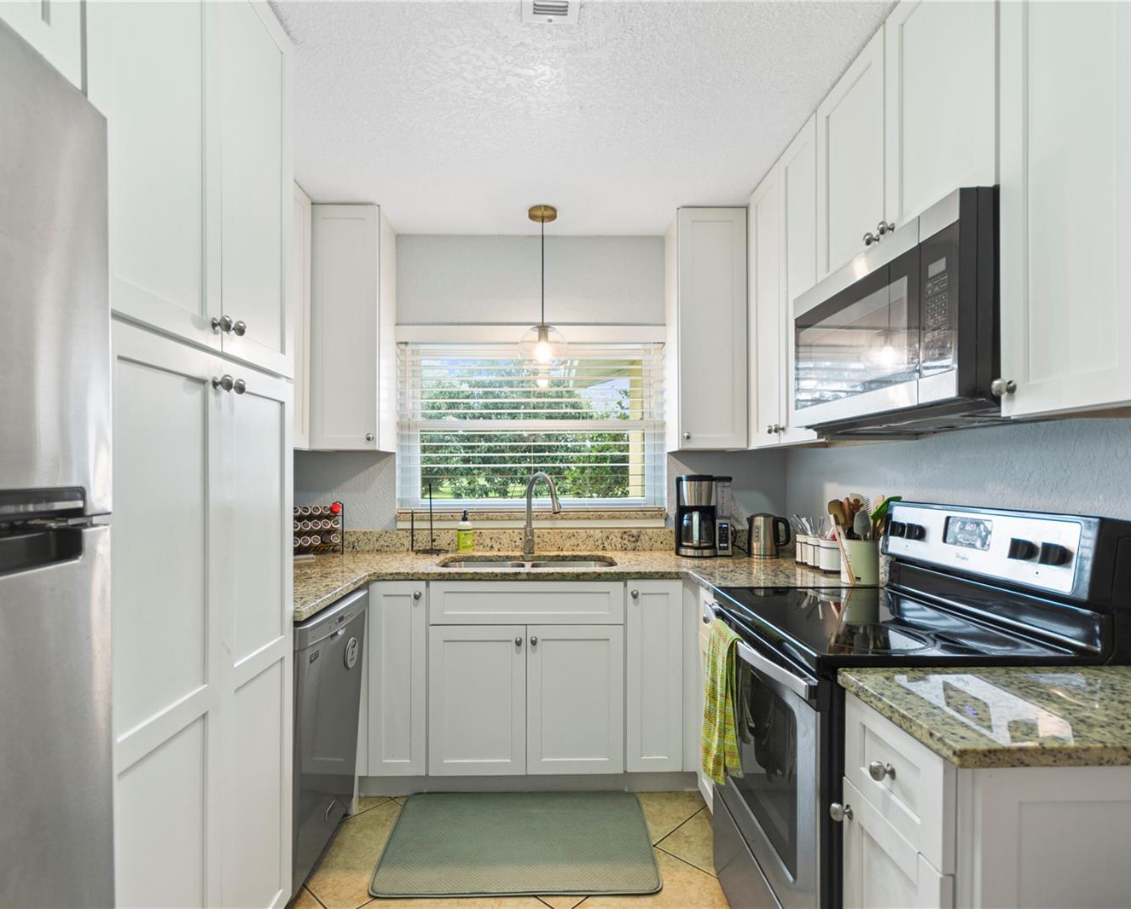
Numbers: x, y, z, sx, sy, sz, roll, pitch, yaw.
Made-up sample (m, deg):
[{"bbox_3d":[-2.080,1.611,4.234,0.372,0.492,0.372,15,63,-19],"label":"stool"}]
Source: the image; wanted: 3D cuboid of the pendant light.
[{"bbox_3d":[-0.099,-0.732,2.540,0.215,0.710,0.215,0,-1,-2],"label":"pendant light"}]

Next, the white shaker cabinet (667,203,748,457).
[{"bbox_3d":[0.653,-0.557,2.690,0.300,1.075,0.315,0,-1,-2],"label":"white shaker cabinet"}]

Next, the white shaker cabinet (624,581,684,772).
[{"bbox_3d":[0.338,0.868,2.505,0.230,0.770,0.600,0,-1,-2],"label":"white shaker cabinet"}]

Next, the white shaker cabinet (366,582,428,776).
[{"bbox_3d":[-0.668,0.872,2.497,0.235,0.760,0.610,0,-1,-2],"label":"white shaker cabinet"}]

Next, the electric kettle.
[{"bbox_3d":[0.934,0.368,2.600,0.195,0.200,0.140,0,-1,21],"label":"electric kettle"}]

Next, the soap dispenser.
[{"bbox_3d":[-0.483,0.370,2.740,0.072,0.205,0.066,0,-1,-6],"label":"soap dispenser"}]

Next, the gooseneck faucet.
[{"bbox_3d":[-0.105,0.274,2.634,0.220,0.385,0.070,-1,-2,41],"label":"gooseneck faucet"}]

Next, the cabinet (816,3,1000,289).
[{"bbox_3d":[0.998,-0.836,1.480,0.330,0.600,0.760,0,-1,-2],"label":"cabinet"}]

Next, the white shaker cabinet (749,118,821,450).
[{"bbox_3d":[0.978,-0.575,2.163,0.330,1.070,0.610,0,-1,-2],"label":"white shaker cabinet"}]

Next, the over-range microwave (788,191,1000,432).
[{"bbox_3d":[0.969,-0.305,1.523,0.385,0.440,0.760,0,-1,-2],"label":"over-range microwave"}]

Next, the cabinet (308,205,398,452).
[{"bbox_3d":[-0.970,-0.551,2.645,0.300,1.075,0.315,0,-1,-2],"label":"cabinet"}]

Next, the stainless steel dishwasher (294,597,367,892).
[{"bbox_3d":[-1.065,0.925,1.845,0.620,0.855,0.600,0,-1,-2],"label":"stainless steel dishwasher"}]

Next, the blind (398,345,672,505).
[{"bbox_3d":[-0.166,-0.146,2.860,1.345,0.840,0.060,0,-1,-2],"label":"blind"}]

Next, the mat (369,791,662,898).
[{"bbox_3d":[-0.159,1.350,2.000,0.900,0.015,0.535,0,-1,-2],"label":"mat"}]

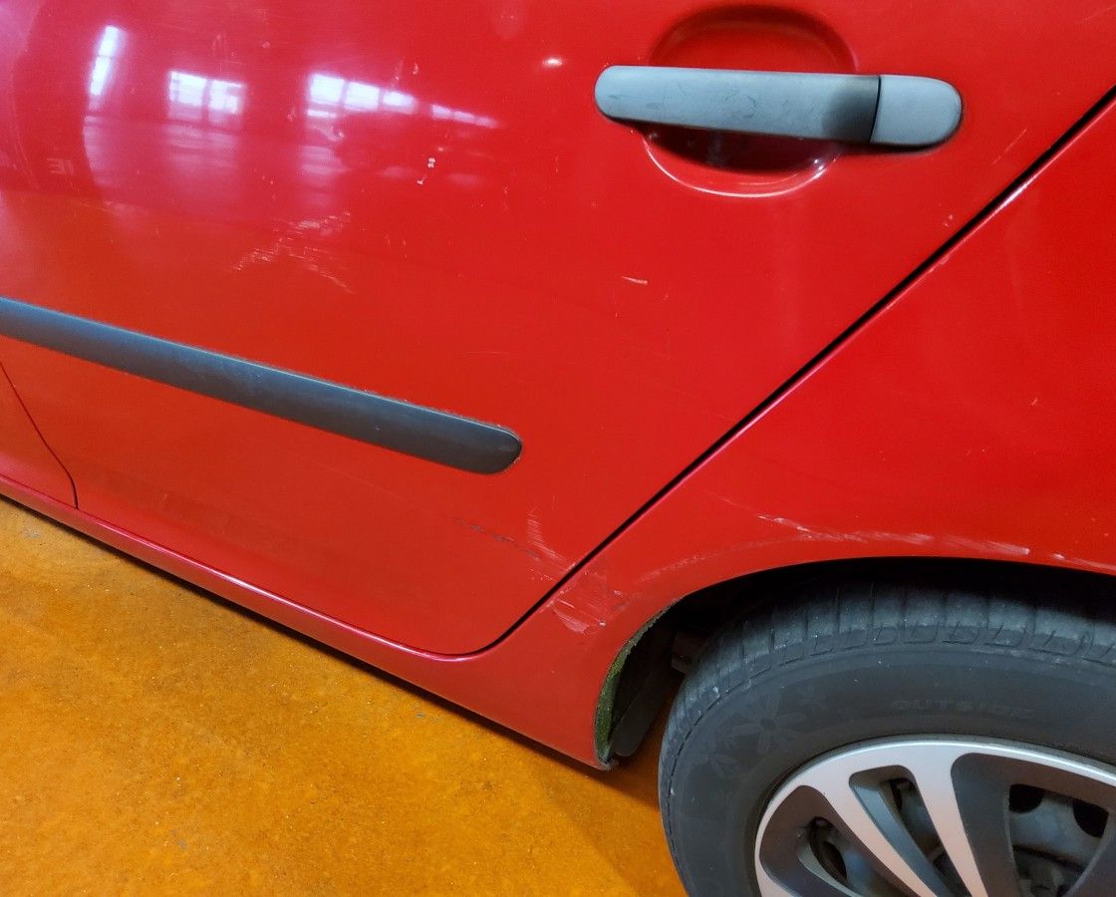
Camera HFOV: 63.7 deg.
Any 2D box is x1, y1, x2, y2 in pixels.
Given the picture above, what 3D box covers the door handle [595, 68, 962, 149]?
[{"bbox_3d":[0.114,-0.194,0.498,0.207,0.035,0.034,15,35,28],"label":"door handle"}]

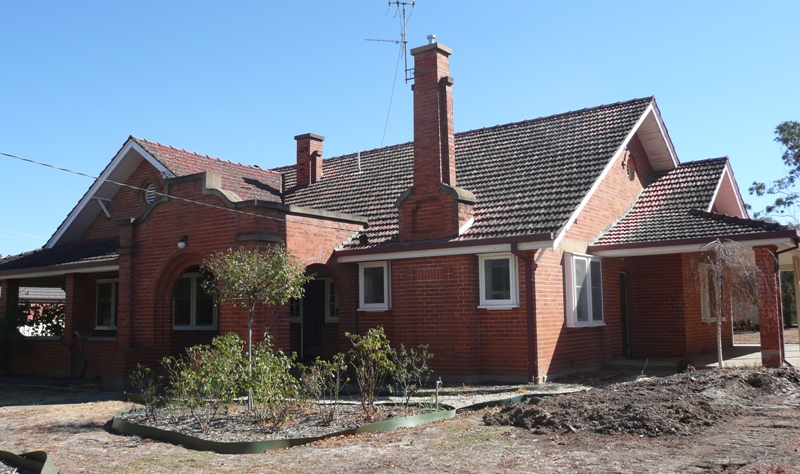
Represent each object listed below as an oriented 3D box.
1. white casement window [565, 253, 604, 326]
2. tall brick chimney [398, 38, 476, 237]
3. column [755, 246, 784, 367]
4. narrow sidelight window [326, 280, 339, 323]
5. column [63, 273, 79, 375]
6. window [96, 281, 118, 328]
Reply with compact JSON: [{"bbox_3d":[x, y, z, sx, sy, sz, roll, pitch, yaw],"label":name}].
[{"bbox_3d":[4.093,1.199,16.378,0.166,1.518,1.748,-5,-7,36],"label":"white casement window"},{"bbox_3d":[0.774,-1.986,16.103,1.524,4.241,0.704,-5,-7,36],"label":"tall brick chimney"},{"bbox_3d":[7.543,1.416,15.095,0.377,2.443,0.372,-5,-7,36],"label":"column"},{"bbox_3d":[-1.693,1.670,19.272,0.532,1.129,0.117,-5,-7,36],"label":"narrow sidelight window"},{"bbox_3d":[-8.549,2.304,19.444,0.359,2.657,0.333,-5,-7,36],"label":"column"},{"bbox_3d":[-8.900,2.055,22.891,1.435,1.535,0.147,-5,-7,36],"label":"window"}]

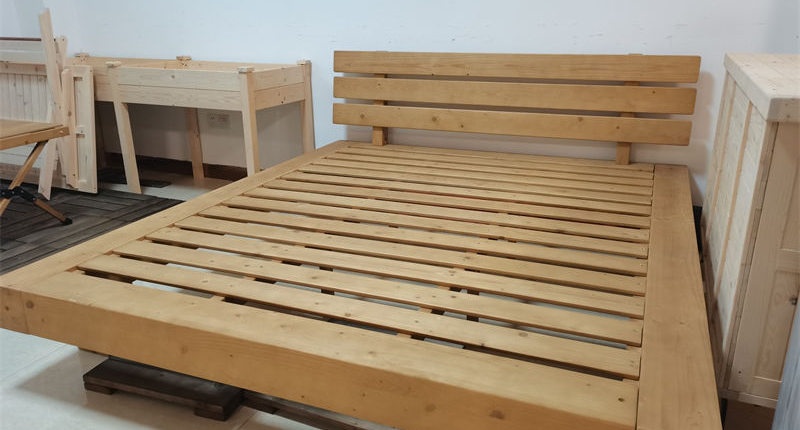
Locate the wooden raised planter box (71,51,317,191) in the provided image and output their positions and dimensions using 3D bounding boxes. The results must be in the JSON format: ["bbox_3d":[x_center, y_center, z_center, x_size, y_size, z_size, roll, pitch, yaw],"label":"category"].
[{"bbox_3d":[-1.430,-0.545,3.641,1.760,0.775,0.515,7,20,21],"label":"wooden raised planter box"}]

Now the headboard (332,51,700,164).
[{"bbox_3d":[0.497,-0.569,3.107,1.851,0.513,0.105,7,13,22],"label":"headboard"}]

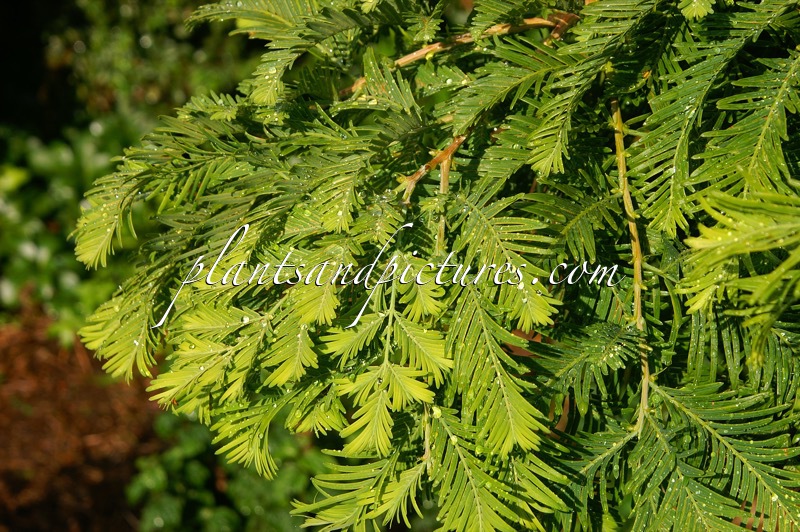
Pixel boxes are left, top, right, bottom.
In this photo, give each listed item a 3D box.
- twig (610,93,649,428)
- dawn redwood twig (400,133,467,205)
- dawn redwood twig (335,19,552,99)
[{"bbox_3d":[0.100,0.000,1.010,0.012,0.149,0.015,-6,12,0],"label":"twig"},{"bbox_3d":[0.019,-0.044,1.100,0.020,0.044,0.015,42,0,0],"label":"dawn redwood twig"},{"bbox_3d":[0.023,-0.102,1.120,0.108,0.011,0.014,-19,0,0],"label":"dawn redwood twig"}]

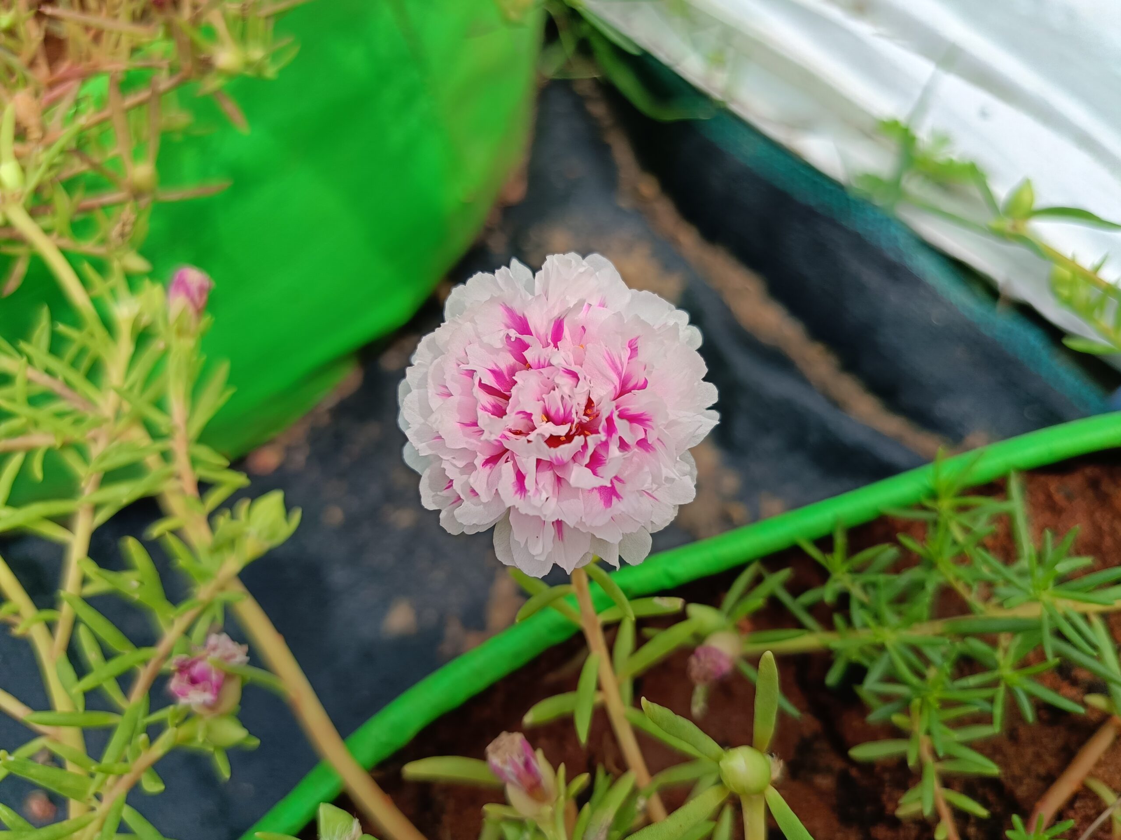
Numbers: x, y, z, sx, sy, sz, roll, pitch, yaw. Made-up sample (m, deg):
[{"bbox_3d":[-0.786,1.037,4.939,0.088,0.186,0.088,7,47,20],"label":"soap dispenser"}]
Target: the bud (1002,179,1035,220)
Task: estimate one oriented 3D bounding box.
[{"bbox_3d":[0.130,-0.062,0.220,0.007,0.011,0.007,19,24,5],"label":"bud"}]

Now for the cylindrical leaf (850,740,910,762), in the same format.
[{"bbox_3d":[0.076,0.079,0.185,0.015,0.004,0.004,-7,44,-6],"label":"cylindrical leaf"}]

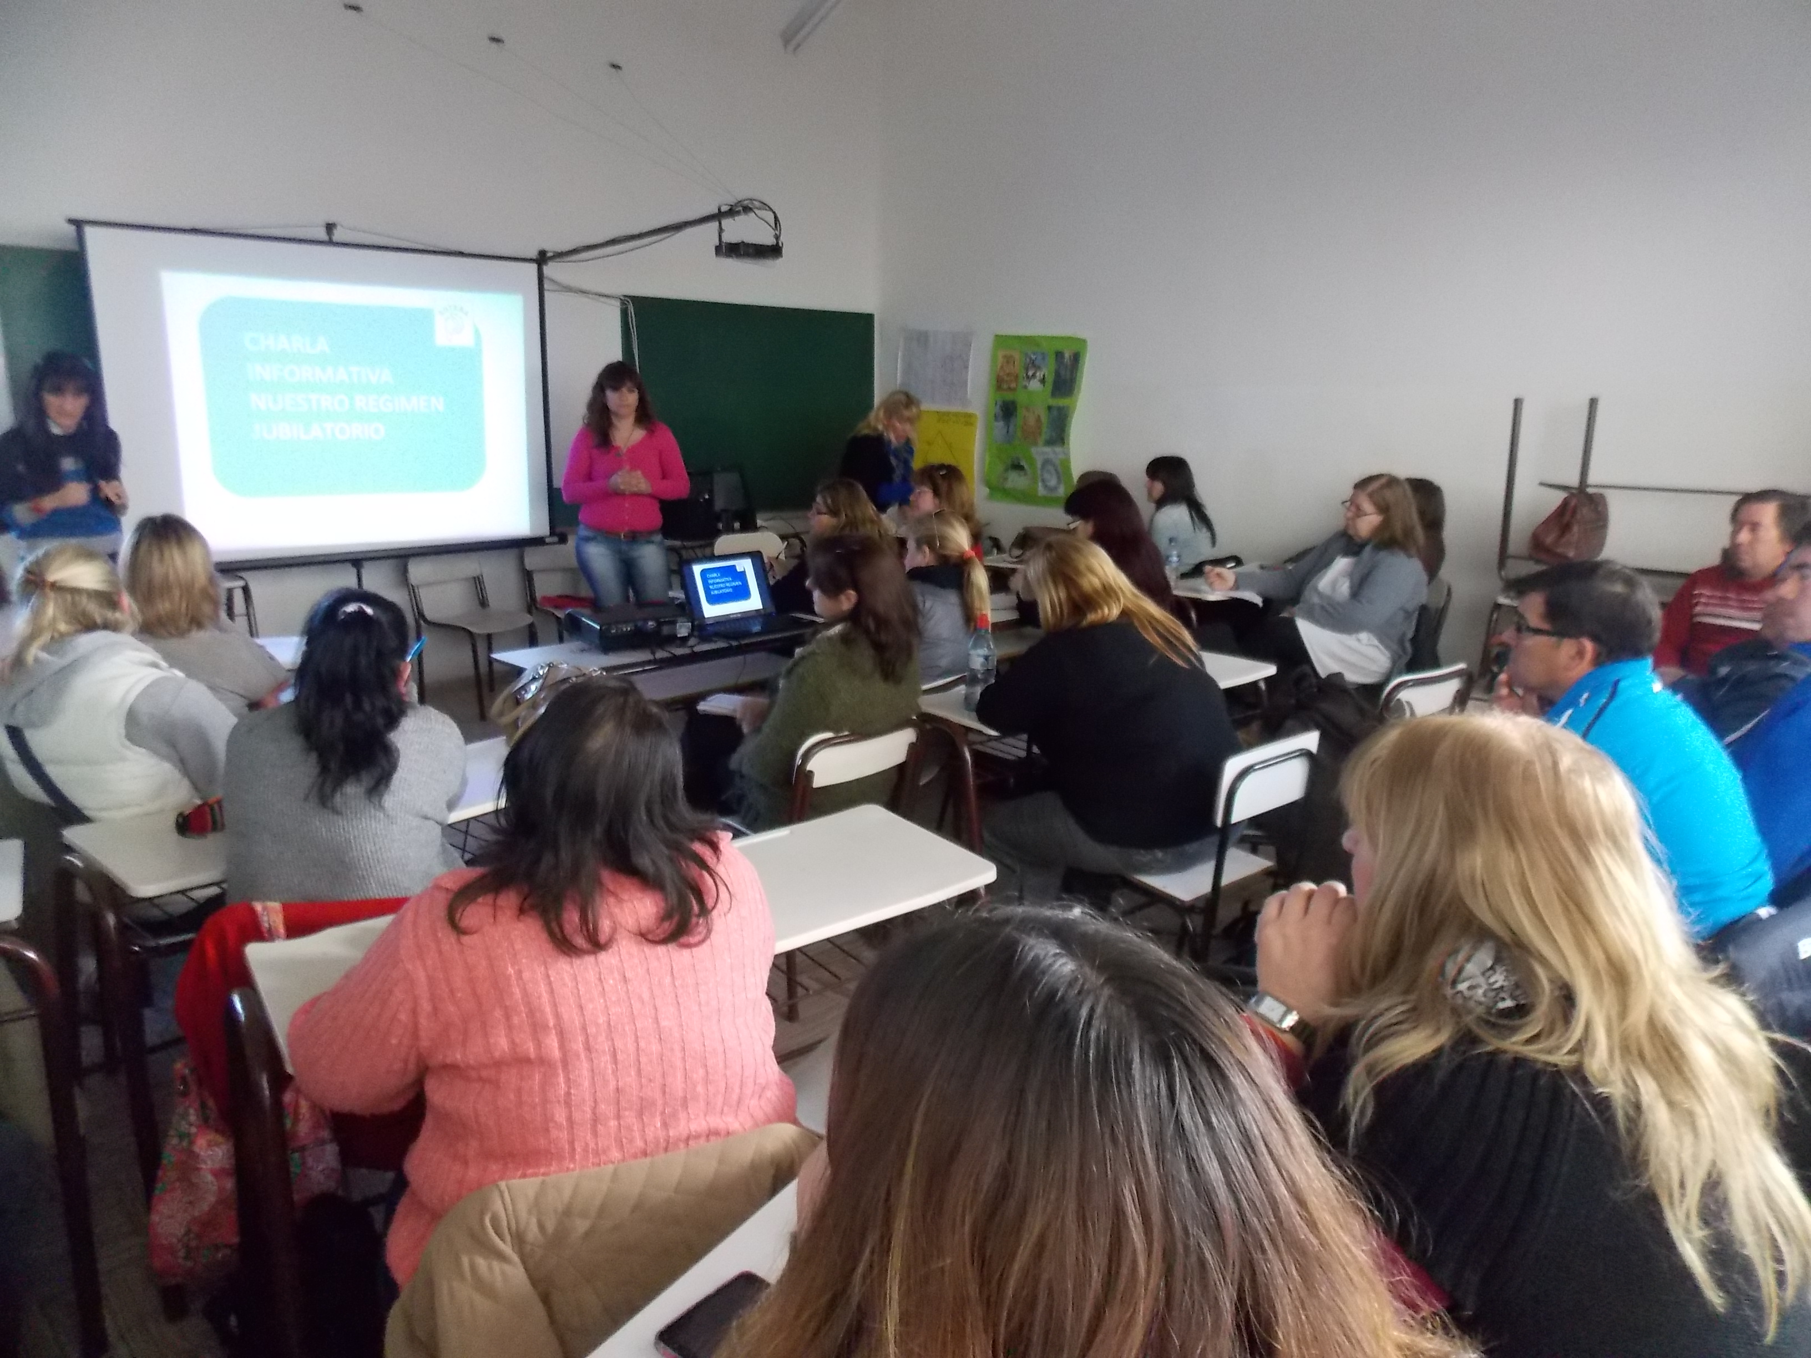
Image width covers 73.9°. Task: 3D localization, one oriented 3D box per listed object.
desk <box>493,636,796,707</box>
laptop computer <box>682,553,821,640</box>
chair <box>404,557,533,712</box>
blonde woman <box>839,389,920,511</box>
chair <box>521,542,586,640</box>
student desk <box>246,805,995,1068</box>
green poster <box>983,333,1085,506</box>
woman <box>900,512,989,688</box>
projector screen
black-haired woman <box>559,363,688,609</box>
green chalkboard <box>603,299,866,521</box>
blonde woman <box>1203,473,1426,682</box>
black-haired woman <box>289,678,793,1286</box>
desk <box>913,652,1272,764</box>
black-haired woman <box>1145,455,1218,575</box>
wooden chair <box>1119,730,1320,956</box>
[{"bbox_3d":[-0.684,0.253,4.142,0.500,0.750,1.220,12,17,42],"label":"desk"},{"bbox_3d":[-0.583,-0.330,4.502,0.340,0.230,0.340,-11,17,-42],"label":"laptop computer"},{"bbox_3d":[-2.237,-0.255,6.275,0.480,0.790,0.410,10,16,37],"label":"chair"},{"bbox_3d":[-0.110,-0.692,6.377,0.400,1.623,0.460,9,15,34],"label":"blonde woman"},{"bbox_3d":[-1.760,-0.333,6.444,0.390,0.763,0.480,-10,17,-37],"label":"chair"},{"bbox_3d":[-0.377,0.722,1.923,1.090,0.768,0.415,-9,16,-35],"label":"student desk"},{"bbox_3d":[0.816,-1.666,7.759,0.030,1.070,0.760,-11,17,-42],"label":"green poster"},{"bbox_3d":[-0.021,0.055,3.852,0.720,1.200,0.460,12,17,41],"label":"woman"},{"bbox_3d":[-2.509,-1.246,5.473,1.926,1.392,0.050,-11,17,-42],"label":"projector screen"},{"bbox_3d":[-1.142,-0.429,4.986,0.500,1.706,0.320,-5,14,-23],"label":"black-haired woman"},{"bbox_3d":[-0.911,-1.681,7.547,1.980,1.260,0.040,-12,18,-43],"label":"green chalkboard"},{"bbox_3d":[1.612,-0.178,4.781,0.800,1.260,0.560,5,14,17],"label":"blonde woman"},{"bbox_3d":[-0.492,0.563,1.715,0.560,1.206,0.700,-8,15,-33],"label":"black-haired woman"},{"bbox_3d":[0.560,0.381,3.600,1.240,0.750,0.430,-10,17,-40],"label":"desk"},{"bbox_3d":[1.144,-0.446,5.920,0.680,1.260,0.440,9,16,34],"label":"black-haired woman"},{"bbox_3d":[0.695,0.485,3.012,0.390,0.763,0.480,-10,17,-39],"label":"wooden chair"}]

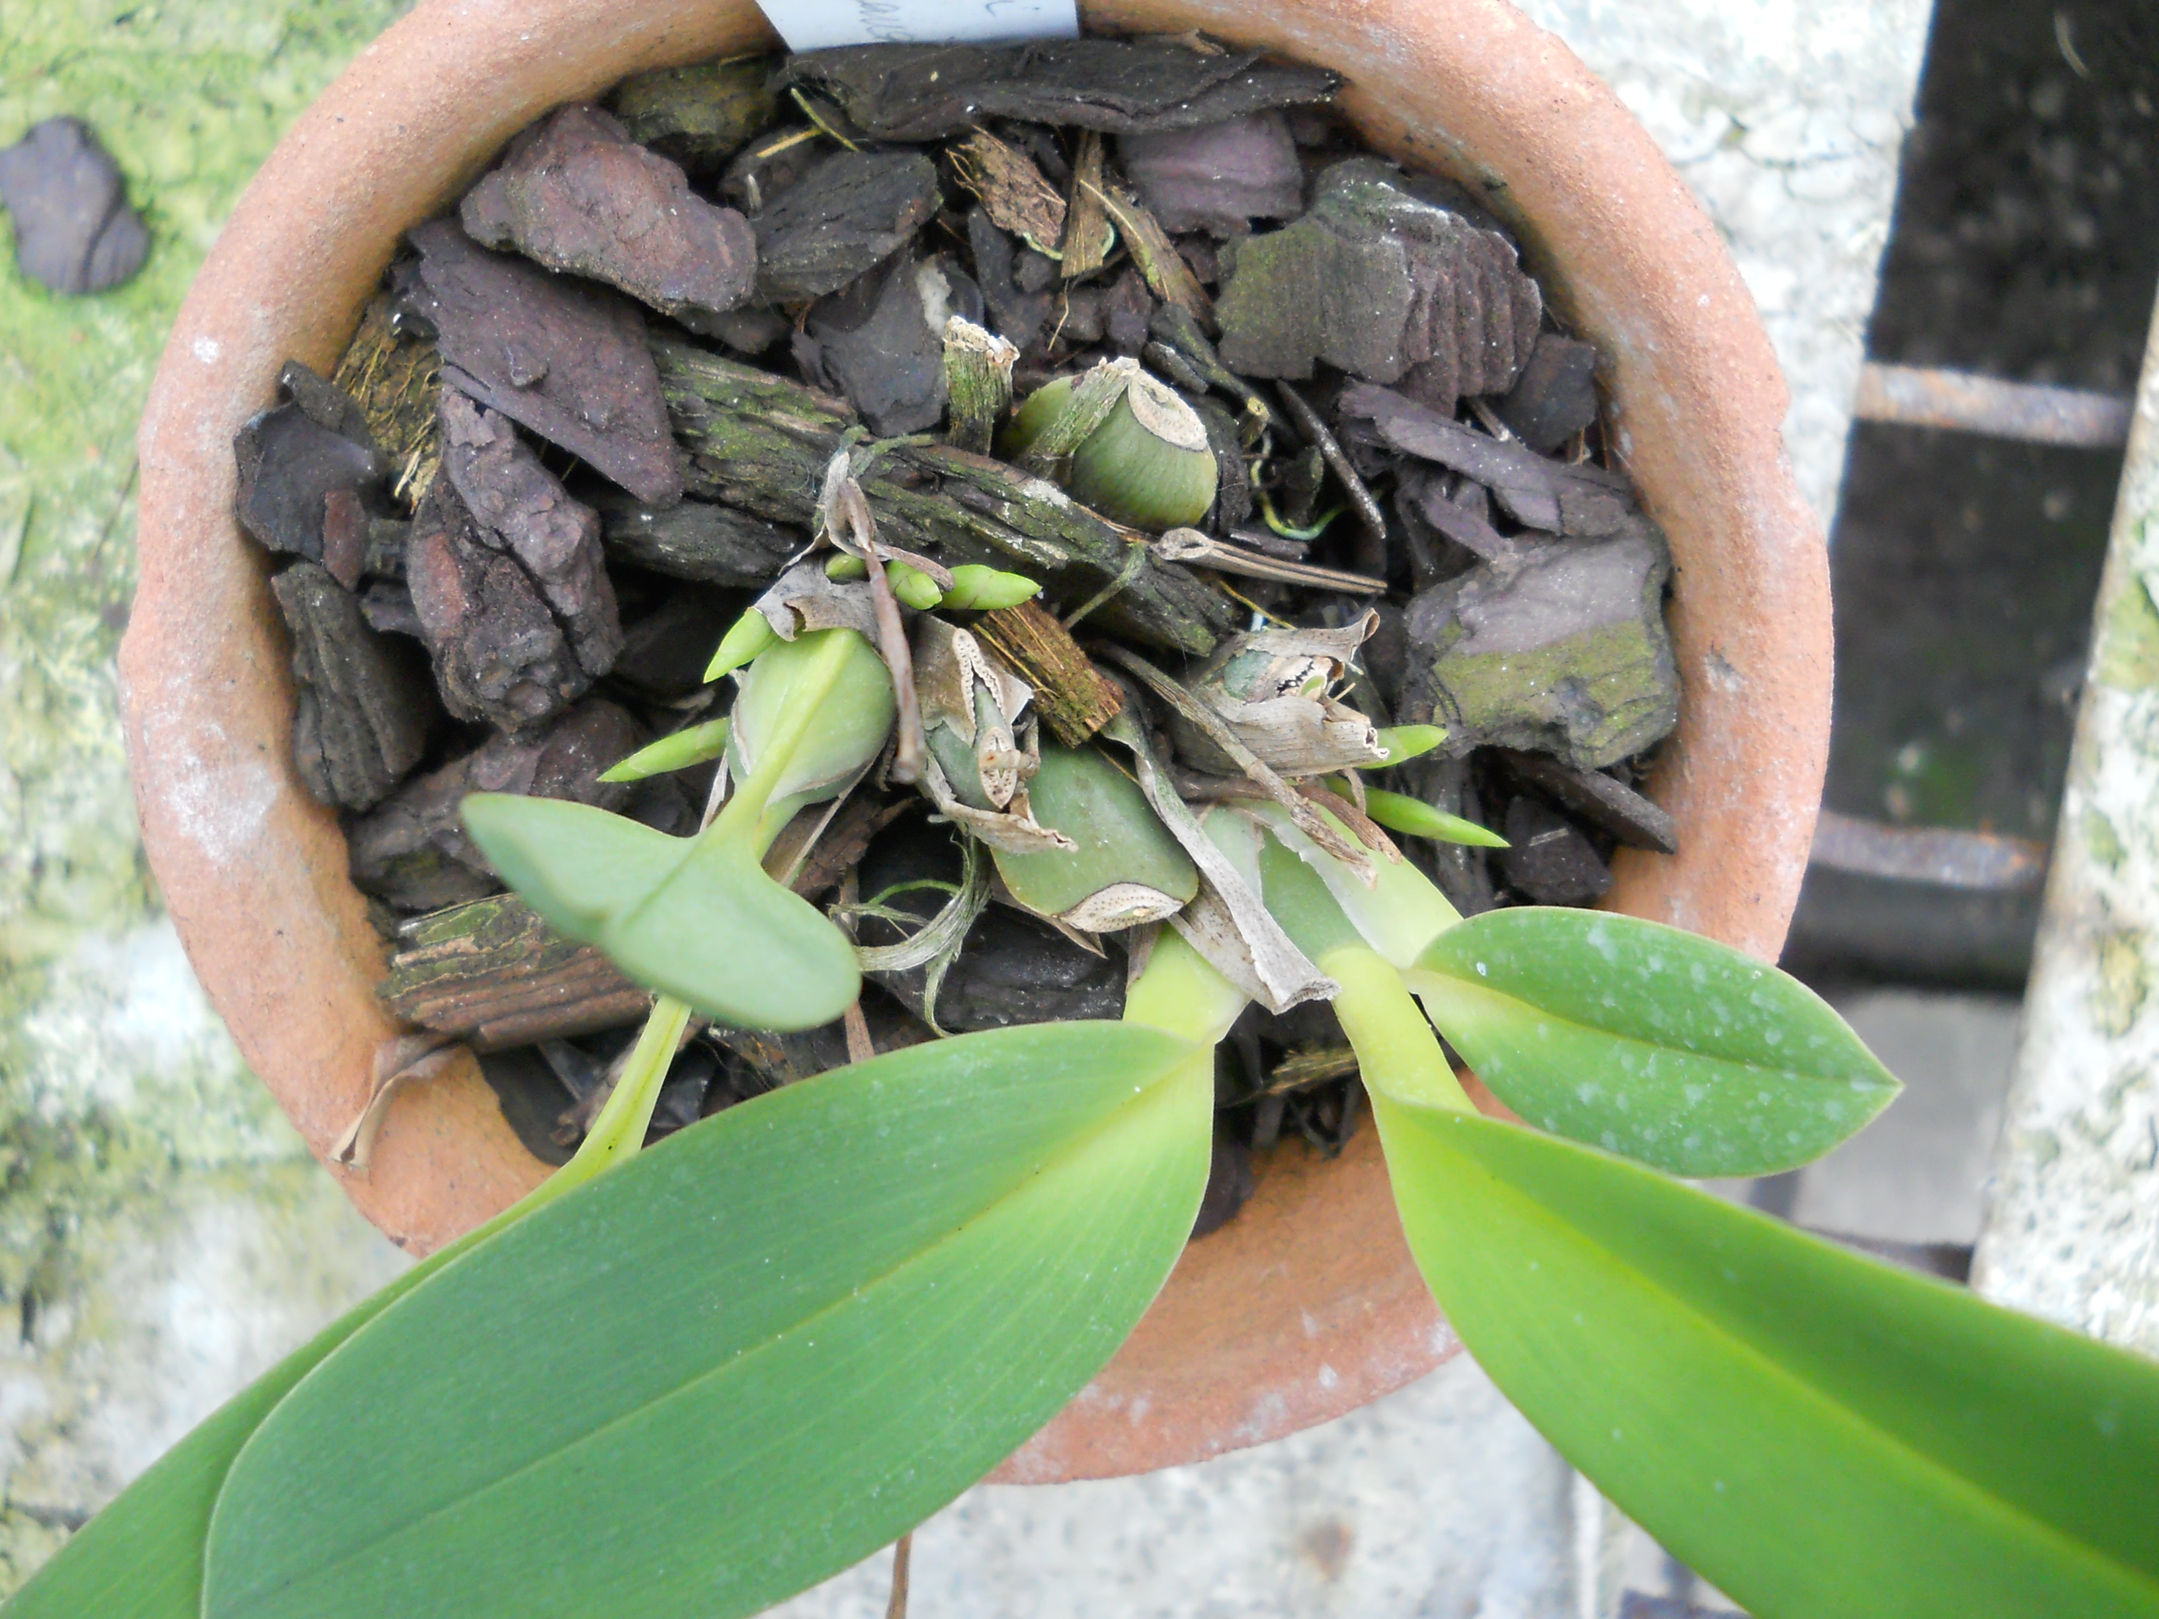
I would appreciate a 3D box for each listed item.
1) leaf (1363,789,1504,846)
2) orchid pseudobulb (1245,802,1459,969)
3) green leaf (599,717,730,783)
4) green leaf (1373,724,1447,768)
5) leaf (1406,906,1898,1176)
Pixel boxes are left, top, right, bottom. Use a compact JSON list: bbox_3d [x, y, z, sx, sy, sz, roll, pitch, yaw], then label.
[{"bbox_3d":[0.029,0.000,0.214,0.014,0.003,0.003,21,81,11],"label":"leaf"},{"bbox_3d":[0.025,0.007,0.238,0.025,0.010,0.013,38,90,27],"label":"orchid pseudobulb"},{"bbox_3d":[-0.035,-0.005,0.215,0.012,0.003,0.003,-22,83,-9],"label":"green leaf"},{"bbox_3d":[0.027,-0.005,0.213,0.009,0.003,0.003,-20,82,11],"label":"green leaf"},{"bbox_3d":[0.044,0.017,0.195,0.040,0.005,0.018,13,81,22],"label":"leaf"}]

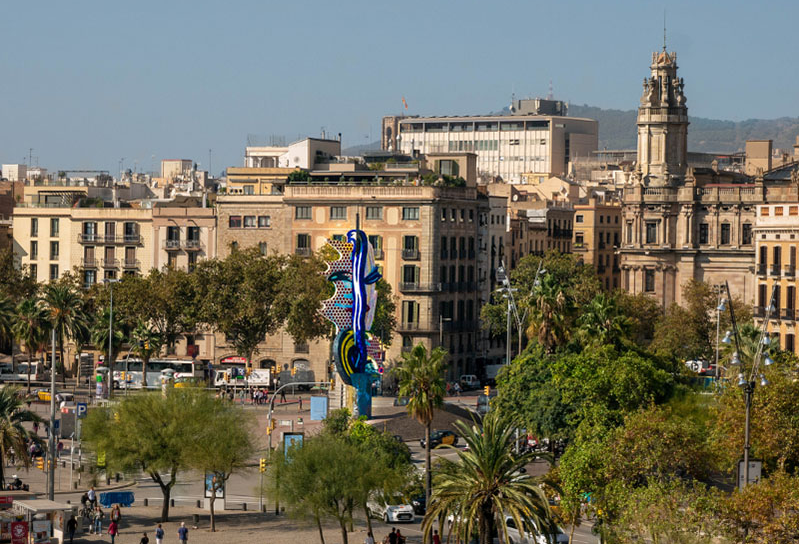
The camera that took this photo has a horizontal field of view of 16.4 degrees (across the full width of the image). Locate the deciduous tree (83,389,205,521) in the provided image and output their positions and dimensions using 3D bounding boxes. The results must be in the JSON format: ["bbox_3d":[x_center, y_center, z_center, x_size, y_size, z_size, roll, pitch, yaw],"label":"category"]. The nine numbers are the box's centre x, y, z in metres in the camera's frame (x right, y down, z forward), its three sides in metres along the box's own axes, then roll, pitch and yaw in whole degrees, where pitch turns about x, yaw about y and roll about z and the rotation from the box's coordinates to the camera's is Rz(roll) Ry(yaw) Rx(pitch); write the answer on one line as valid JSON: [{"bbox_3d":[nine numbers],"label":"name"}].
[{"bbox_3d":[-15.740,11.385,170.981,7.200,7.900,6.800,1,0,0],"label":"deciduous tree"}]

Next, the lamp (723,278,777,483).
[{"bbox_3d":[19.435,8.312,154.528,3.200,15.500,1.800,1,0,0],"label":"lamp"}]

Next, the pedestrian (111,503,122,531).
[{"bbox_3d":[-16.717,14.574,163.549,0.520,1.660,0.400,1,0,6],"label":"pedestrian"}]

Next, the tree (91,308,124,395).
[{"bbox_3d":[-33.751,9.239,320.975,3.800,10.200,3.800,1,0,0],"label":"tree"}]

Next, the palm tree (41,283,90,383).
[{"bbox_3d":[-38.317,7.480,317.896,5.500,12.100,5.500,1,1,0],"label":"palm tree"}]

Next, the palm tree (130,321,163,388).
[{"bbox_3d":[-28.751,9.712,314.931,3.700,8.100,3.700,1,1,0],"label":"palm tree"}]

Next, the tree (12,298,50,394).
[{"bbox_3d":[-42.682,8.705,321.973,4.200,11.000,4.200,1,0,0],"label":"tree"}]

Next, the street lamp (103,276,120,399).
[{"bbox_3d":[-32.800,7.577,315.967,2.100,13.600,0.500,1,0,0],"label":"street lamp"}]

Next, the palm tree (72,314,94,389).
[{"bbox_3d":[-36.538,9.329,319.928,2.800,8.400,2.800,1,1,0],"label":"palm tree"}]

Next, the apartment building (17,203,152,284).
[{"bbox_3d":[-39.217,2.508,372.186,20.400,23.000,15.000,1,0,18],"label":"apartment building"}]

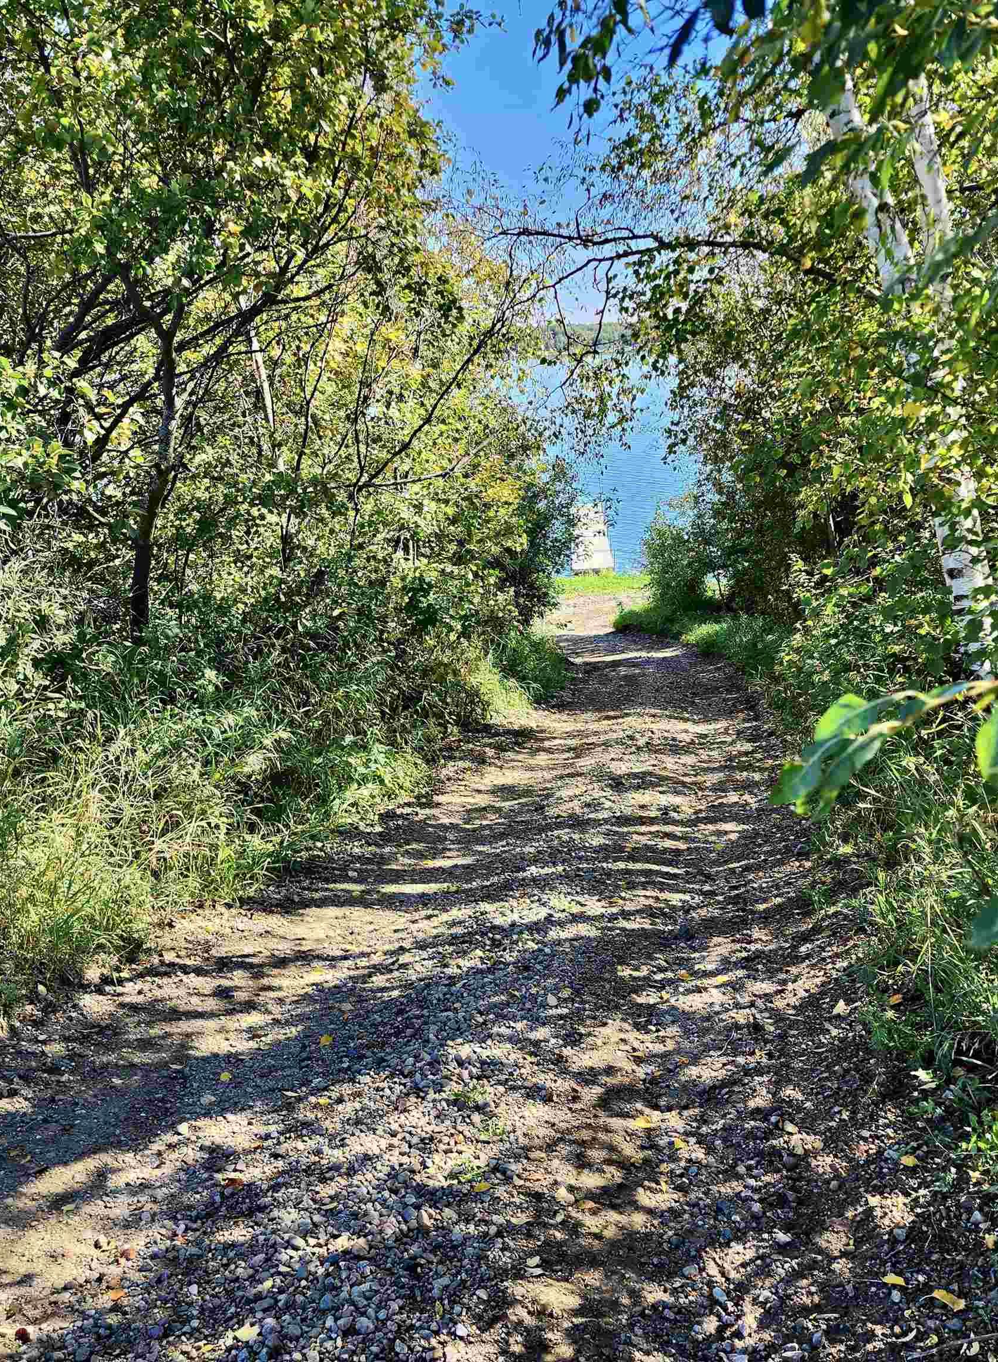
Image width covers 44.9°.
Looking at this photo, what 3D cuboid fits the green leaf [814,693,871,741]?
[{"bbox_3d":[0.228,0.024,0.800,0.038,0.032,0.030,2,15,8],"label":"green leaf"}]

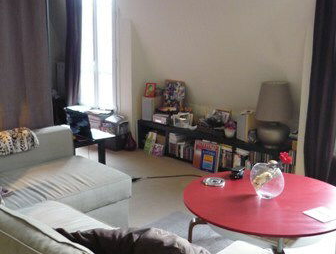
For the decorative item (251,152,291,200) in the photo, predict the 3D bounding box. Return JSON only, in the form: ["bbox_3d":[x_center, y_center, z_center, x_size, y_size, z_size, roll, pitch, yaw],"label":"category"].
[{"bbox_3d":[0.662,0.306,2.741,0.250,0.250,0.210,3,13,11],"label":"decorative item"}]

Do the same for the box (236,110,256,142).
[{"bbox_3d":[0.835,0.001,4.370,0.240,0.290,0.105,-11,17,-42],"label":"box"}]

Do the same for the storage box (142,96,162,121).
[{"bbox_3d":[-0.197,-0.238,5.420,0.230,0.300,0.130,-11,17,-42],"label":"storage box"}]

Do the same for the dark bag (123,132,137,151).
[{"bbox_3d":[-0.422,0.147,4.741,0.165,0.215,0.130,0,12,-5],"label":"dark bag"}]

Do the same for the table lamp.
[{"bbox_3d":[1.045,-0.107,4.120,0.345,0.610,0.345,-11,17,-42],"label":"table lamp"}]

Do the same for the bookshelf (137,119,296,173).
[{"bbox_3d":[0.435,0.234,4.838,0.280,0.368,2.100,-11,17,-42],"label":"bookshelf"}]

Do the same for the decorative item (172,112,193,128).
[{"bbox_3d":[0.166,-0.087,5.030,0.210,0.175,0.110,7,14,29],"label":"decorative item"}]

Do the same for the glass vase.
[{"bbox_3d":[0.638,0.327,2.728,0.205,0.215,0.205,3,13,11],"label":"glass vase"}]

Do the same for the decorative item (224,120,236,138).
[{"bbox_3d":[0.654,0.027,4.482,0.125,0.190,0.125,0,12,0],"label":"decorative item"}]

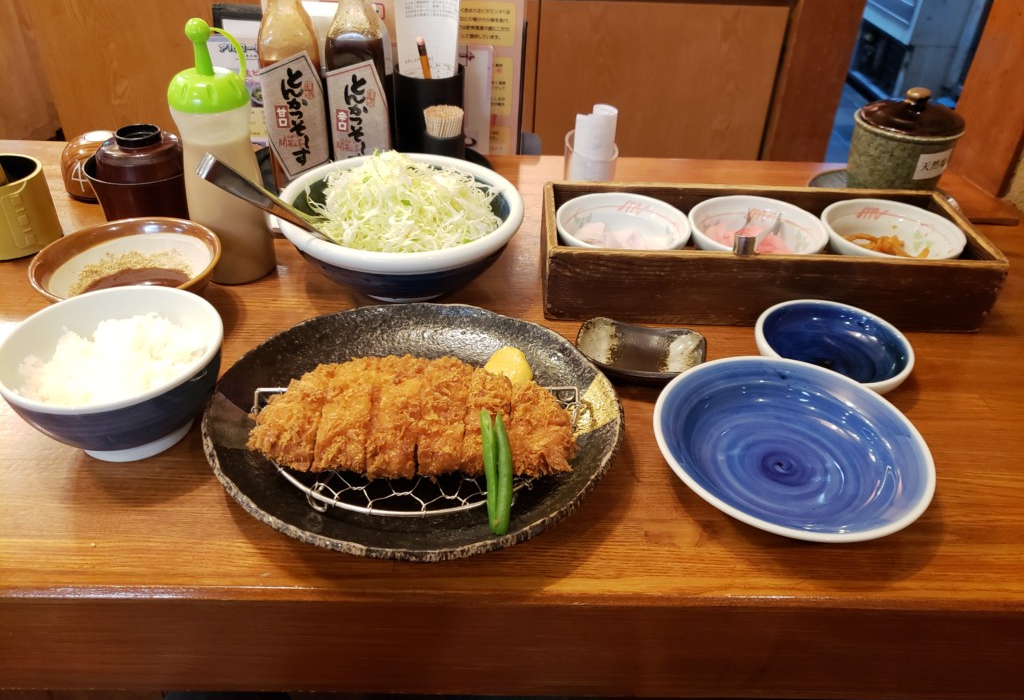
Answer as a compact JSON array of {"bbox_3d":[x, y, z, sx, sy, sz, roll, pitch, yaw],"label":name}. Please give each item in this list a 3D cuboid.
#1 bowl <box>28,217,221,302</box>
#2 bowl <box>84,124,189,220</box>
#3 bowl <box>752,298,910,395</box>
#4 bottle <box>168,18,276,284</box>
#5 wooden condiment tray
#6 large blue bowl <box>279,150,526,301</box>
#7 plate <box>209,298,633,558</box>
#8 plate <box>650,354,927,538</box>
[{"bbox_3d":[-0.297,-0.051,0.610,0.135,0.053,0.135,2,36,-2],"label":"bowl"},{"bbox_3d":[-0.349,-0.165,0.732,0.101,0.087,0.101,2,36,-2],"label":"bowl"},{"bbox_3d":[0.242,0.007,0.590,0.113,0.035,0.113,2,36,-2],"label":"bowl"},{"bbox_3d":[-0.234,-0.158,0.627,0.063,0.211,0.063,3,36,0],"label":"bottle"},{"bbox_3d":[0.217,-0.087,0.690,0.376,0.065,0.132,1,36,-3],"label":"wooden condiment tray"},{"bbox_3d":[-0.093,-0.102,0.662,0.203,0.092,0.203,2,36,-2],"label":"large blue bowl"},{"bbox_3d":[-0.062,0.049,0.510,0.263,0.034,0.244,2,36,-2],"label":"plate"},{"bbox_3d":[0.177,0.069,0.497,0.168,0.038,0.168,2,36,-2],"label":"plate"}]

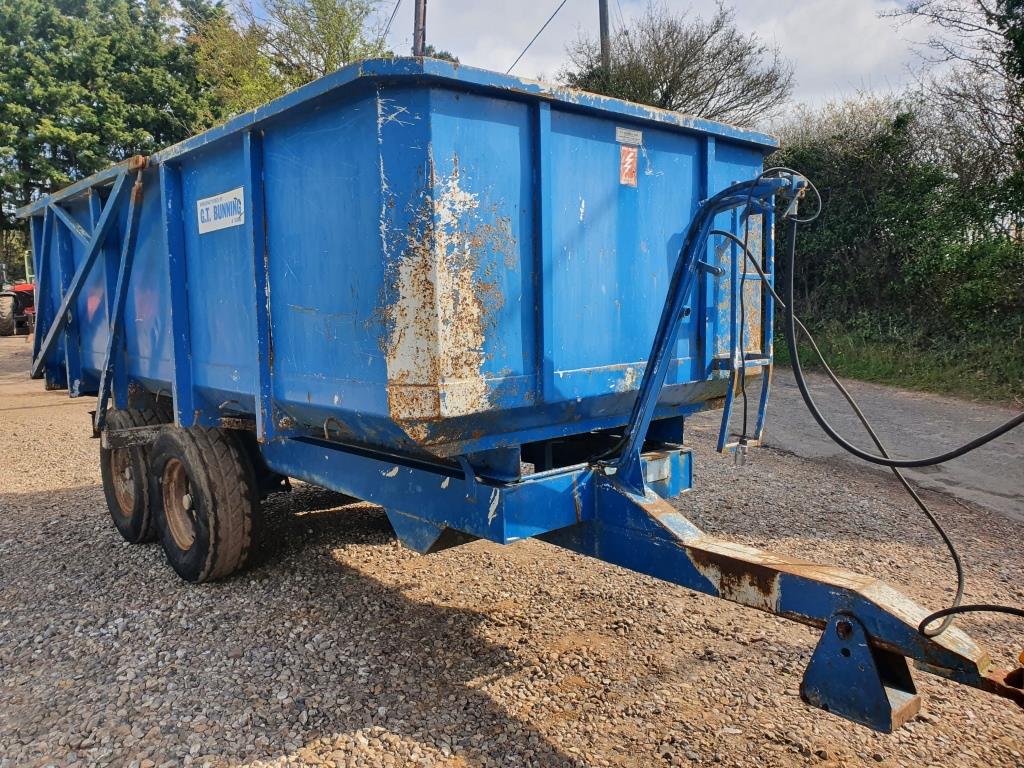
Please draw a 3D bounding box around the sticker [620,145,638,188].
[{"bbox_3d":[0.474,-0.871,3.083,0.101,0.150,0.004,-6,8,-42],"label":"sticker"}]

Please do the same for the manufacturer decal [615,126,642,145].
[{"bbox_3d":[0.471,-0.989,3.071,0.164,0.053,0.004,-6,8,-42],"label":"manufacturer decal"}]

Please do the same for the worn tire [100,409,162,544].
[{"bbox_3d":[-2.579,0.640,5.361,0.319,0.906,0.906,-6,8,-42],"label":"worn tire"}]

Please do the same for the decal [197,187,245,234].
[{"bbox_3d":[-1.288,-0.757,3.394,0.005,0.153,0.502,-6,8,-42],"label":"decal"}]

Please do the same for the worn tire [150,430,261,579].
[{"bbox_3d":[-1.857,0.706,4.575,0.319,0.906,0.906,-6,8,-42],"label":"worn tire"}]

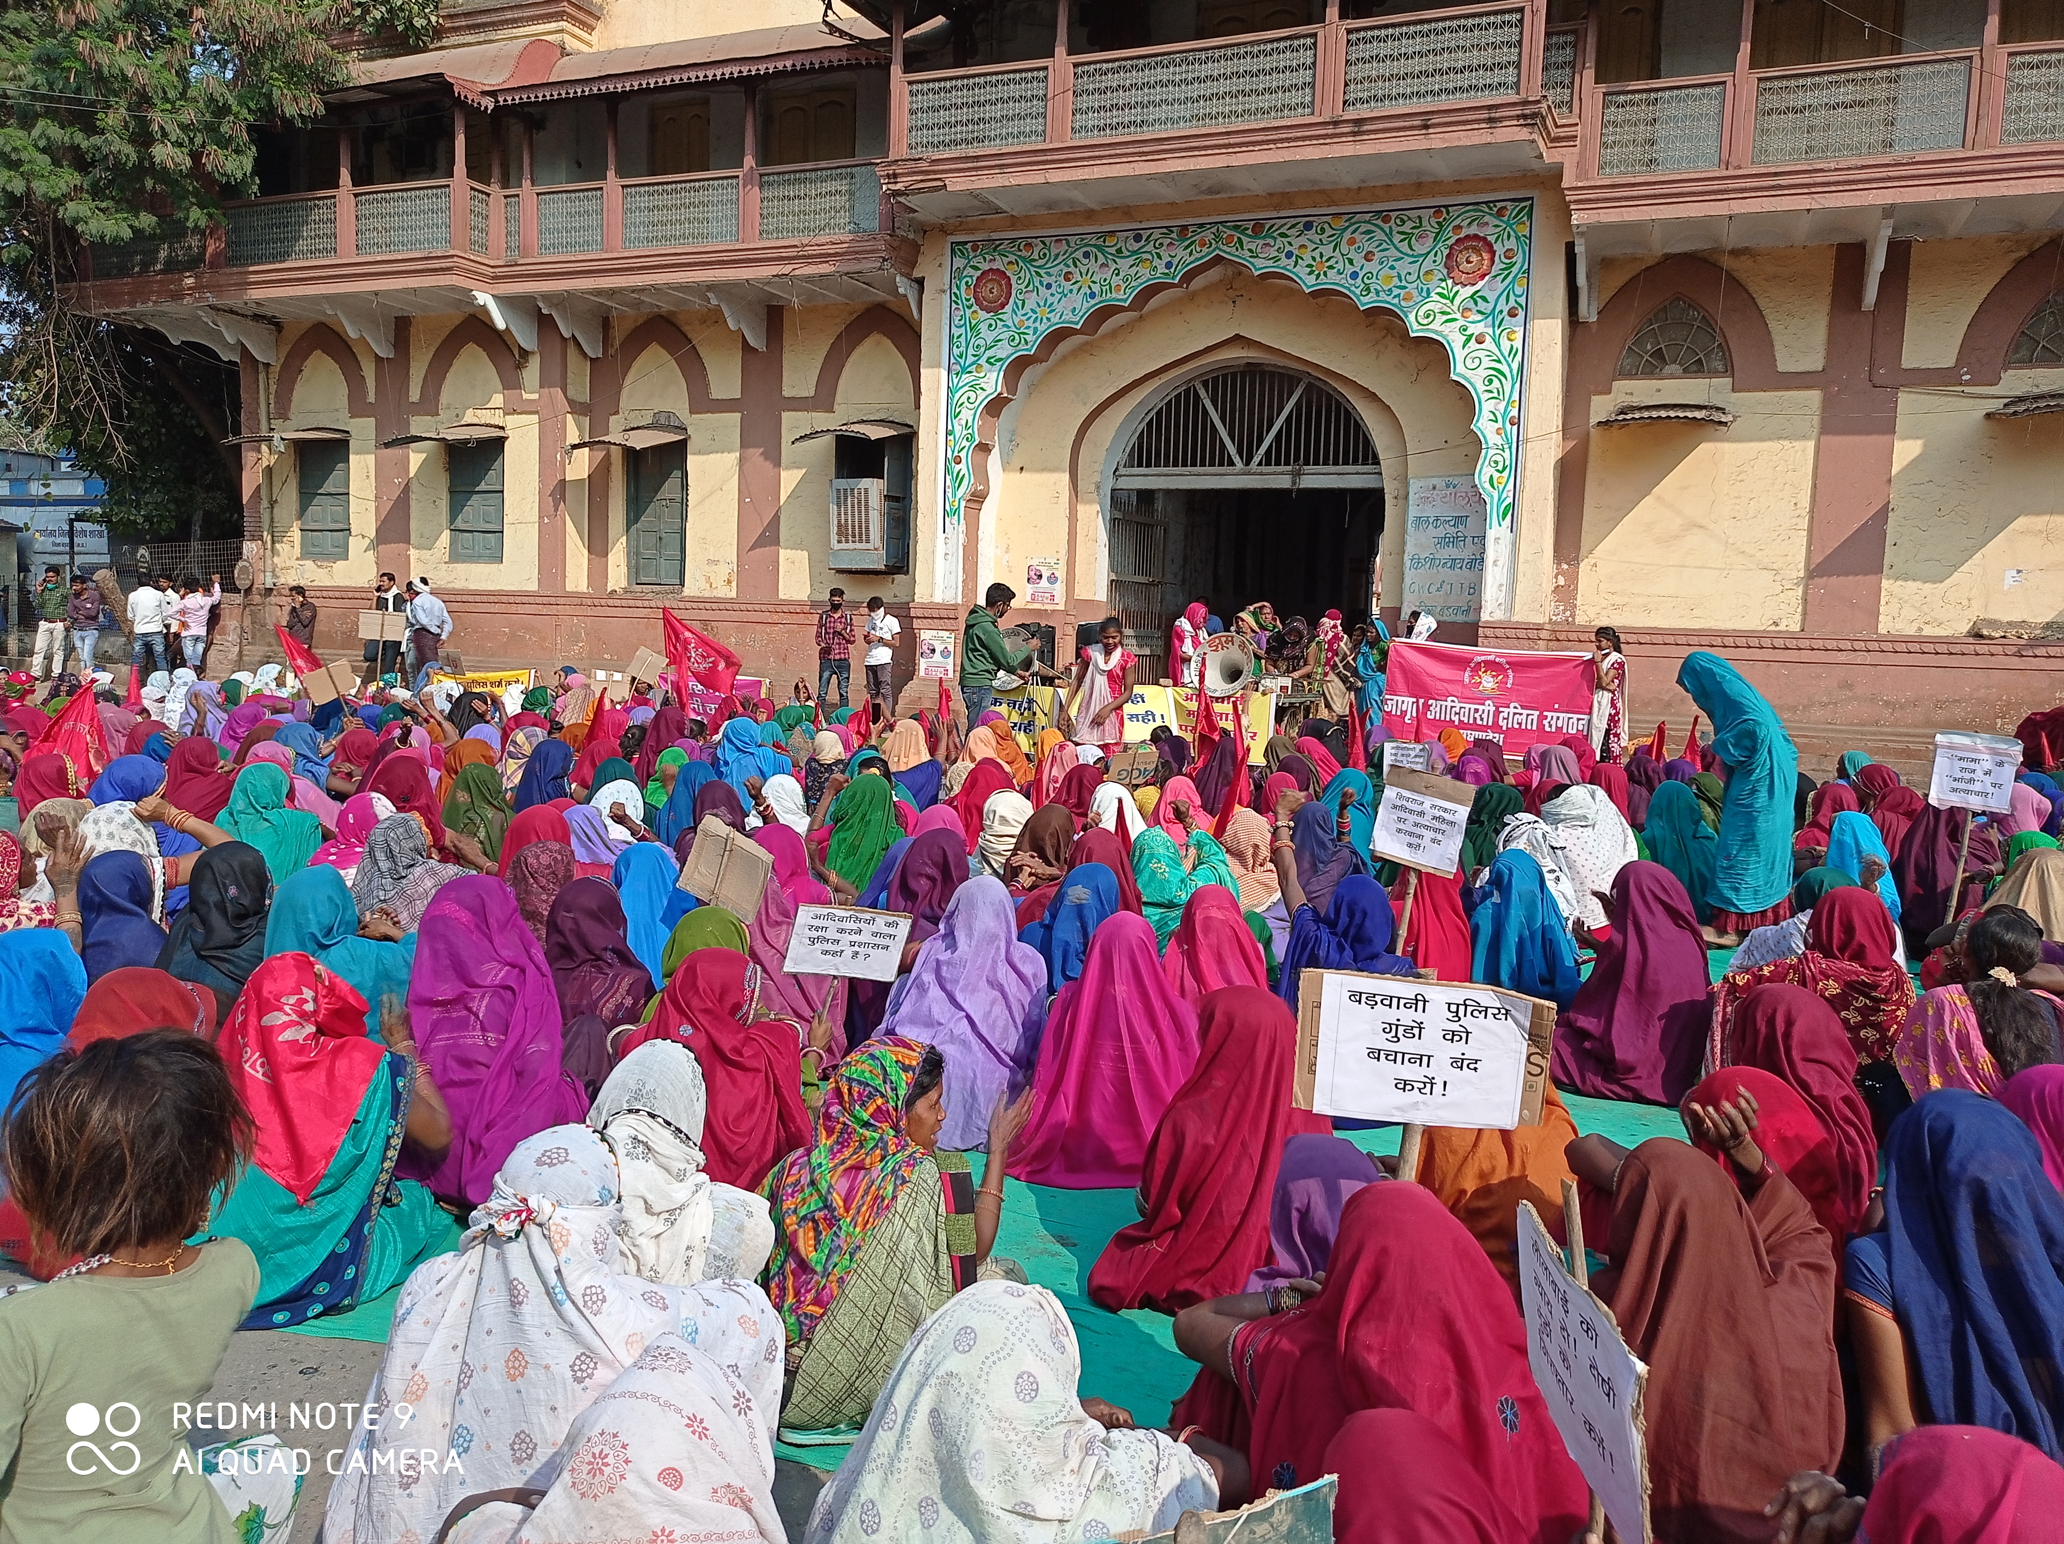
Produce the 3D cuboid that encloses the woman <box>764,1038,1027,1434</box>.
[{"bbox_3d":[-0.285,0.898,3.486,0.600,0.750,0.500,-2,7,-37],"label":"woman"}]

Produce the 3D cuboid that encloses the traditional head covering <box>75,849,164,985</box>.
[{"bbox_3d":[-2.598,0.424,4.770,0.260,0.400,0.300,5,7,30],"label":"traditional head covering"}]

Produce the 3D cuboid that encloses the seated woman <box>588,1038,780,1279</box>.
[{"bbox_3d":[-0.699,0.895,3.326,0.540,0.760,0.580,4,6,20],"label":"seated woman"}]

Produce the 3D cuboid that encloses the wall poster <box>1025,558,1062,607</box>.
[{"bbox_3d":[0.144,-2.439,21.300,0.455,0.580,0.010,4,6,24],"label":"wall poster"}]

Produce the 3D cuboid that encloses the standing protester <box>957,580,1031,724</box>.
[{"bbox_3d":[-0.268,-0.473,12.314,0.500,1.740,0.480,0,6,-22],"label":"standing protester"}]

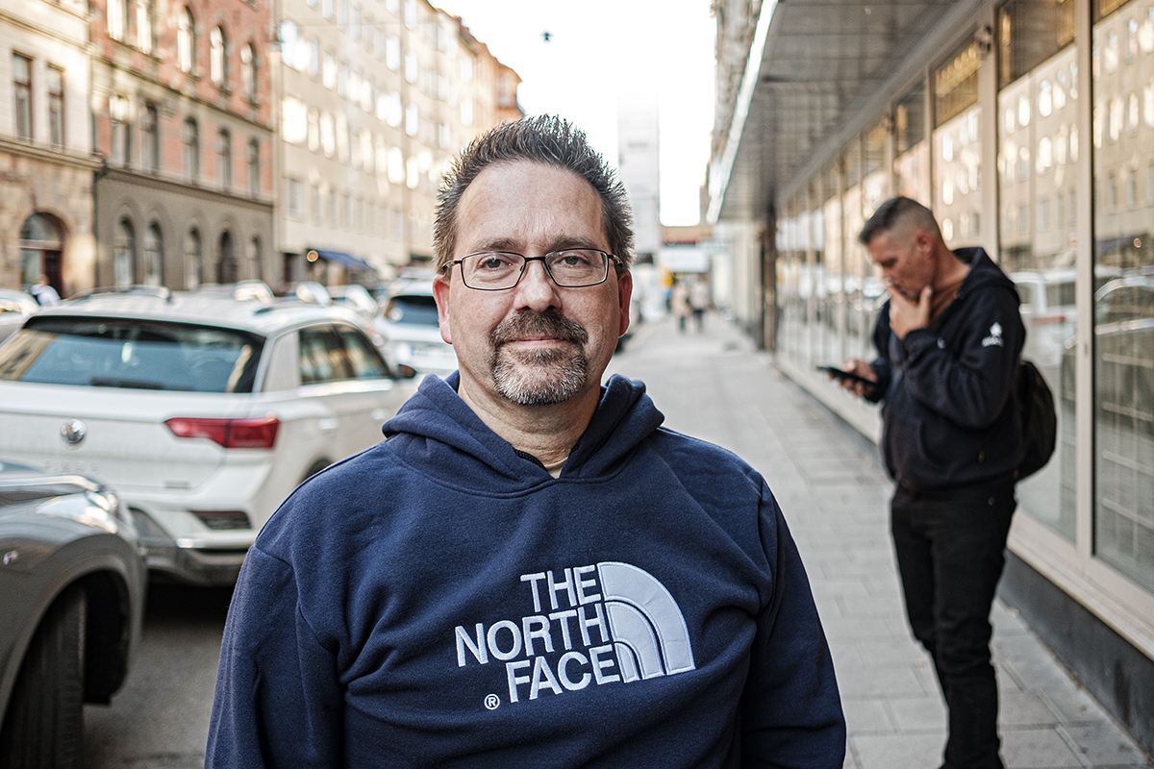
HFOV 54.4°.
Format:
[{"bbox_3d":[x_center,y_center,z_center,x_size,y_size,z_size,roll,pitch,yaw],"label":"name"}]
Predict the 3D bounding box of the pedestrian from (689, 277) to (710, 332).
[{"bbox_3d":[3.825,-2.490,35.000,0.520,1.710,0.420,0,4,5],"label":"pedestrian"}]

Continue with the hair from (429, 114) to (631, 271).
[{"bbox_3d":[-0.040,-0.162,1.030,0.182,0.168,0.200,-1,4,-5],"label":"hair"}]

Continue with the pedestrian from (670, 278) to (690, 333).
[{"bbox_3d":[3.255,-2.475,35.000,0.520,1.690,0.420,0,4,5],"label":"pedestrian"}]

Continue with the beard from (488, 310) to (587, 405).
[{"bbox_3d":[-0.032,-0.022,0.950,0.084,0.083,0.055,-1,4,-5],"label":"beard"}]

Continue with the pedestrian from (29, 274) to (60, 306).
[{"bbox_3d":[-9.500,-1.100,20.100,0.500,1.700,0.500,-2,4,-11],"label":"pedestrian"}]

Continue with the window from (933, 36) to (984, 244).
[{"bbox_3d":[2.150,-0.700,6.350,0.120,2.500,1.180,0,4,5],"label":"window"}]

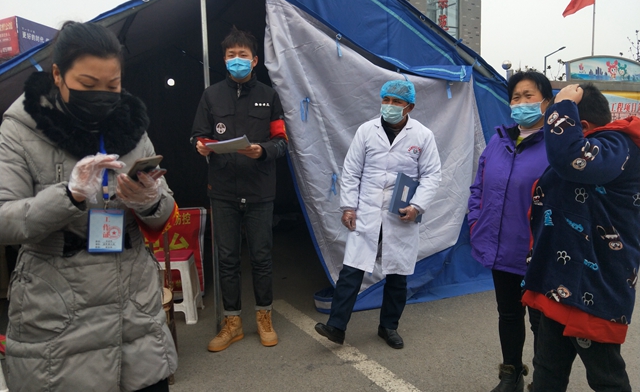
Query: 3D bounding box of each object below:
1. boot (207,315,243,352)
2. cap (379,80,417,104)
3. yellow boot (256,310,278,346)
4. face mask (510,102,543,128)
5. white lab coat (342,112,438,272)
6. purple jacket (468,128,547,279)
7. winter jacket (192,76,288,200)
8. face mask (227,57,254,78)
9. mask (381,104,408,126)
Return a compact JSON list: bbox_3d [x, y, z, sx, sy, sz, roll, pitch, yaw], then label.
[{"bbox_3d":[-0.564,0.818,2.730,0.275,0.160,0.110,-8,10,-44],"label":"boot"},{"bbox_3d":[0.465,-0.611,2.740,0.200,0.150,0.230,6,9,42],"label":"cap"},{"bbox_3d":[-0.315,0.788,2.750,0.110,0.160,0.275,-3,7,-15],"label":"yellow boot"},{"bbox_3d":[0.885,-0.353,1.990,0.140,0.115,0.090,6,10,44],"label":"face mask"},{"bbox_3d":[0.426,0.003,2.790,0.580,0.950,0.370,2,8,24],"label":"white lab coat"},{"bbox_3d":[0.879,0.016,2.110,0.330,0.680,0.470,-7,10,-43],"label":"purple jacket"},{"bbox_3d":[-0.451,-0.316,2.560,0.530,0.720,0.380,0,7,2],"label":"winter jacket"},{"bbox_3d":[-0.438,-0.695,2.500,0.140,0.120,0.090,-1,7,-4],"label":"face mask"},{"bbox_3d":[0.420,-0.466,2.660,0.140,0.115,0.090,6,10,43],"label":"mask"}]

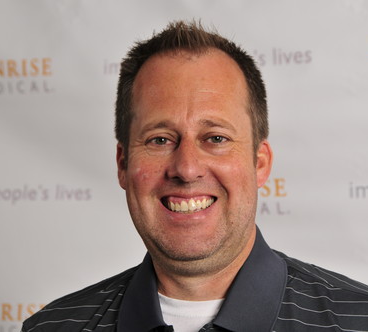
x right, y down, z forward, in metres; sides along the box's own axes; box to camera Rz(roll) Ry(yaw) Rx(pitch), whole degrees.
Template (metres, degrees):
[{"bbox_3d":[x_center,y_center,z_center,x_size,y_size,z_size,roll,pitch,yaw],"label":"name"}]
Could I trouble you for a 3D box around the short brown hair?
[{"bbox_3d":[0.009,-0.078,2.260,0.177,0.180,0.195,0,0,4],"label":"short brown hair"}]

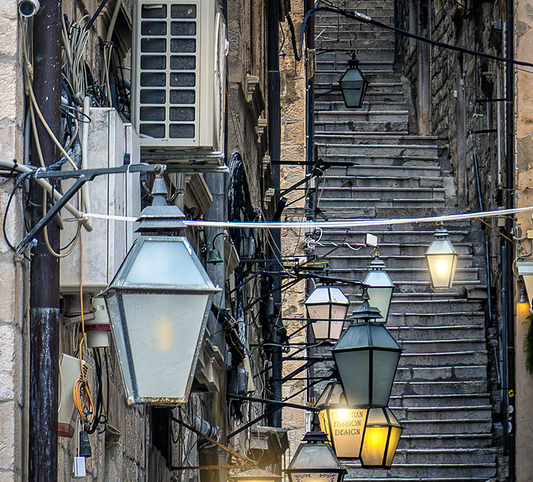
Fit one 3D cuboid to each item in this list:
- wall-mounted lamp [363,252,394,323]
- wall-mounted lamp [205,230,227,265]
[{"bbox_3d":[1.484,0.614,42.500,0.420,0.960,0.420,0,-6,2],"label":"wall-mounted lamp"},{"bbox_3d":[-0.279,0.042,18.000,0.120,0.195,0.105,0,-5,2],"label":"wall-mounted lamp"}]

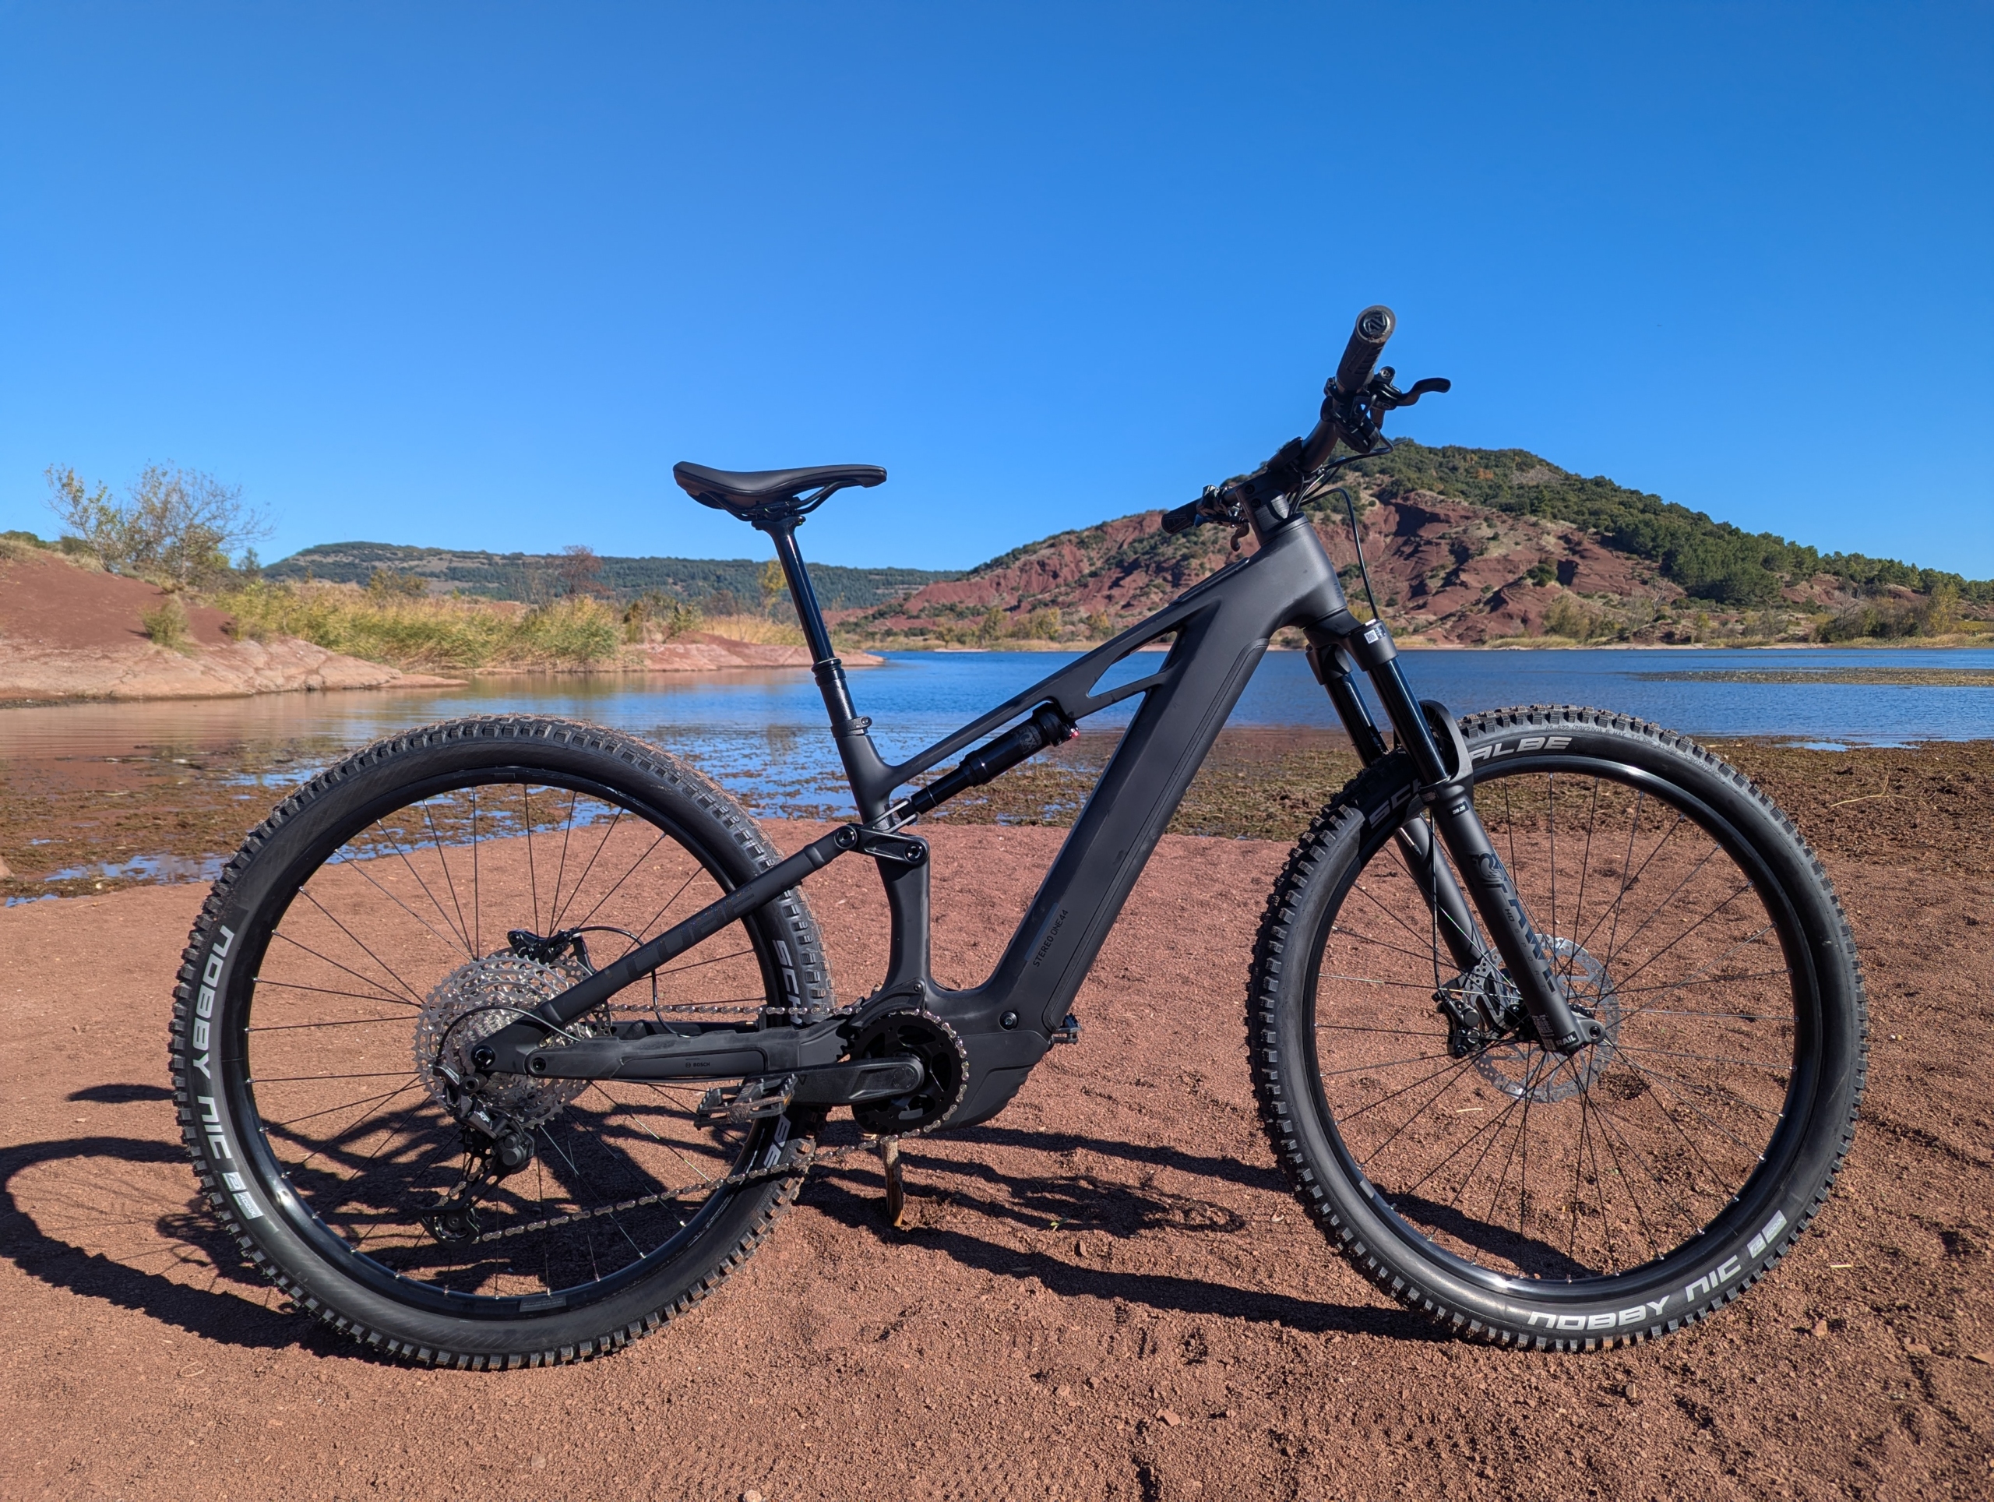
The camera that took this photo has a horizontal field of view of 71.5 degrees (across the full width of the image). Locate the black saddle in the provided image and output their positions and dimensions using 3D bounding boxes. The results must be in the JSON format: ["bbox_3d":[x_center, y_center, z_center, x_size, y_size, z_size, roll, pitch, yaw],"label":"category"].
[{"bbox_3d":[-0.250,-0.303,1.628,0.249,0.075,0.146,-1,-2,-1],"label":"black saddle"}]

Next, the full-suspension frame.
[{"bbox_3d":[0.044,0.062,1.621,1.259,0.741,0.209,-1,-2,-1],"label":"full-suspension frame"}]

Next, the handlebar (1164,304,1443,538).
[{"bbox_3d":[0.348,-0.329,1.647,0.149,0.124,0.776,0,-4,-7],"label":"handlebar"}]

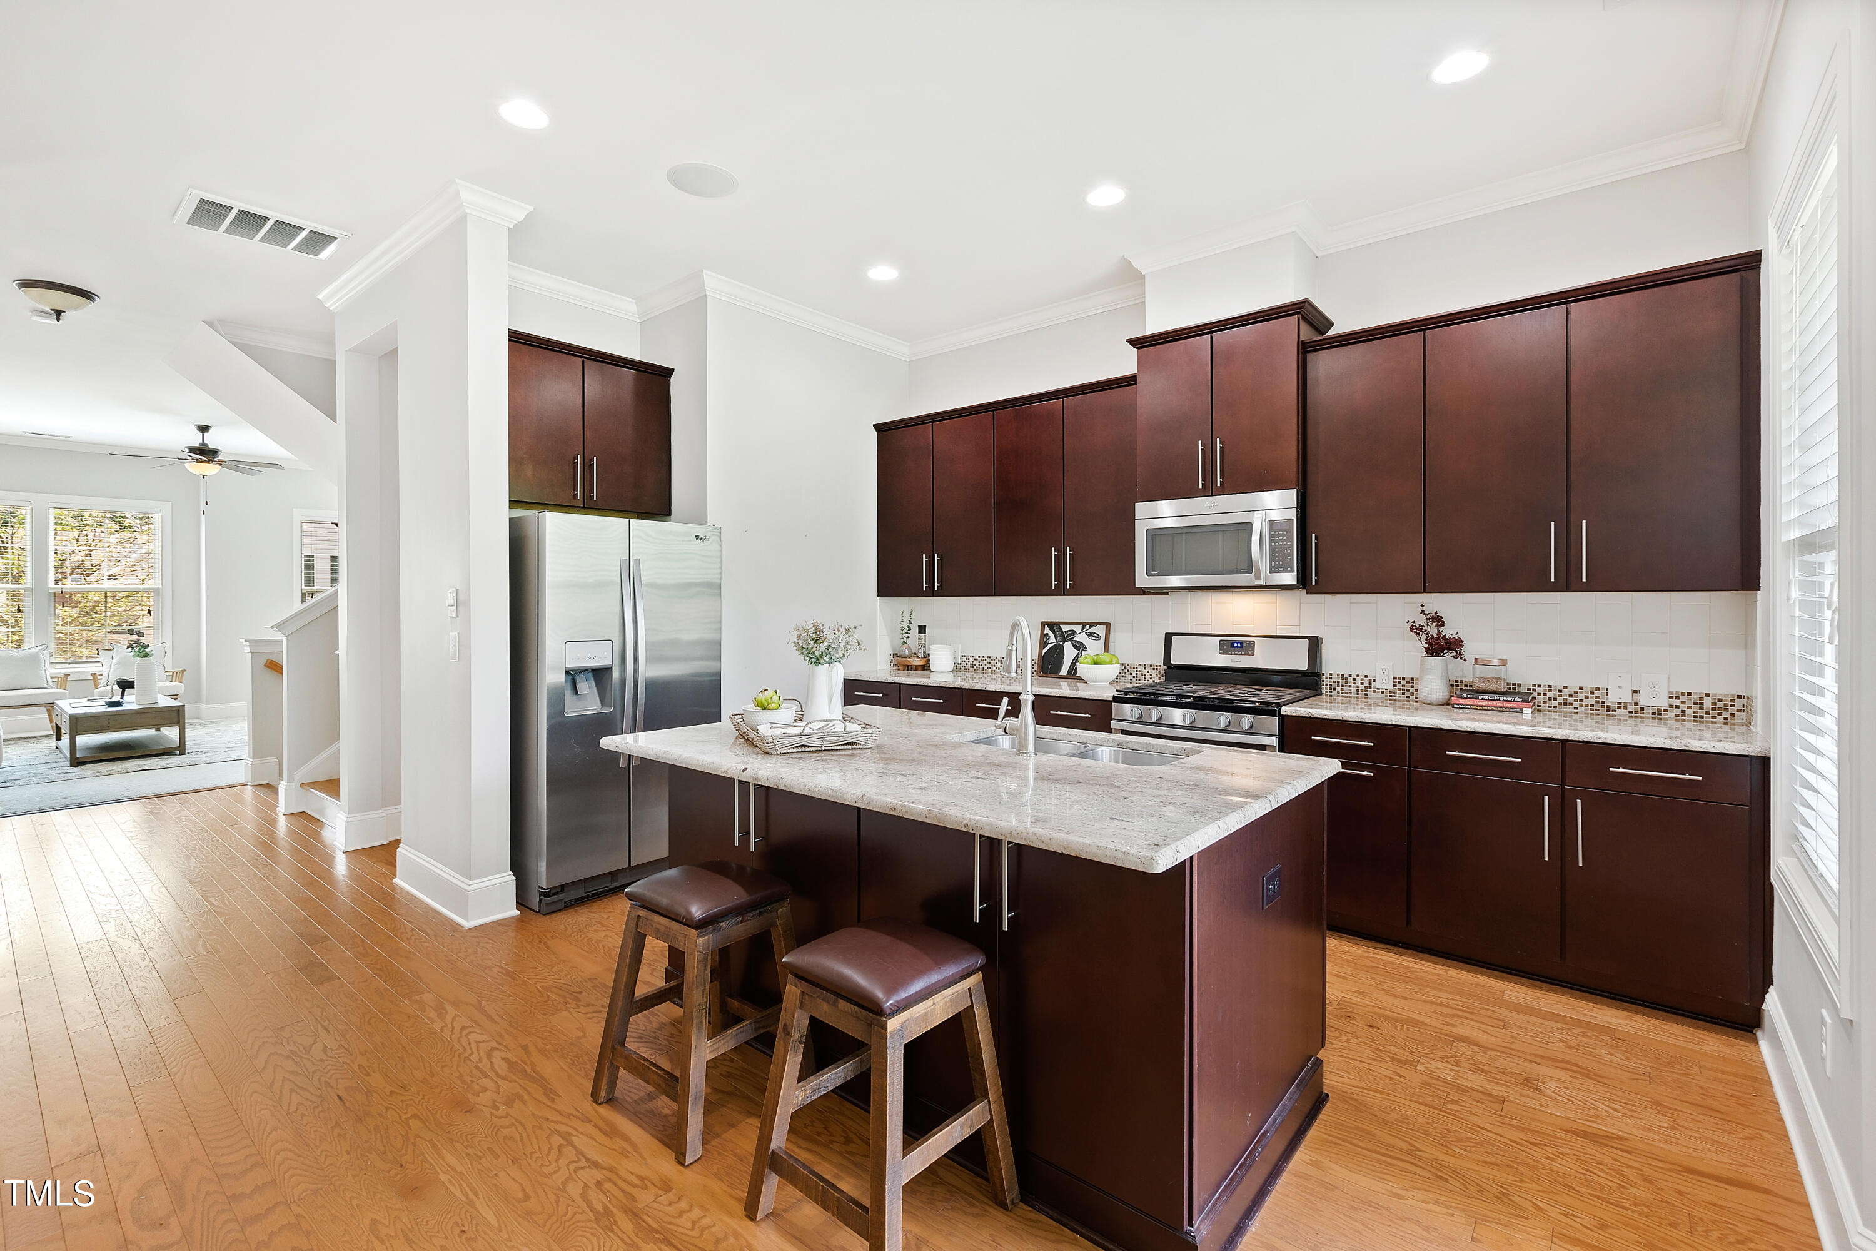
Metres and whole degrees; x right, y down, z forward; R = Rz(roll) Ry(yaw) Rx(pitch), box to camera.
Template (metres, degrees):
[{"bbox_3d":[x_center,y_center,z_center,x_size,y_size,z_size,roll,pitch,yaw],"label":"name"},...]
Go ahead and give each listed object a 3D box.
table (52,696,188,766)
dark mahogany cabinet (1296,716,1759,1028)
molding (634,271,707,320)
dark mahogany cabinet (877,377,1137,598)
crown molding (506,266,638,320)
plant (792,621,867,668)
[{"bbox_3d":[-7.611,0.948,7.268,1.362,0.450,0.699,1,1,40],"label":"table"},{"bbox_3d":[2.228,0.833,3.121,1.421,0.863,0.620,1,1,41],"label":"dark mahogany cabinet"},{"bbox_3d":[-1.494,-1.828,4.361,0.711,0.085,0.083,1,1,40],"label":"molding"},{"bbox_3d":[0.425,-0.754,4.829,1.971,1.154,0.365,1,1,41],"label":"dark mahogany cabinet"},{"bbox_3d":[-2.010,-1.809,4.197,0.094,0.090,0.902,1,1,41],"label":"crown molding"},{"bbox_3d":[-0.398,0.069,2.831,0.250,0.170,0.240,0,1,0],"label":"plant"}]

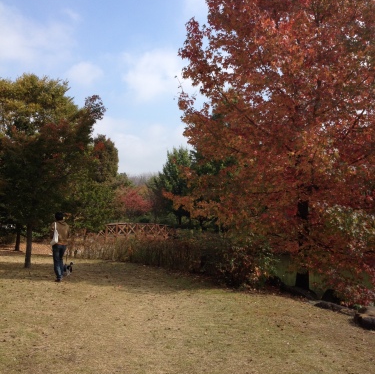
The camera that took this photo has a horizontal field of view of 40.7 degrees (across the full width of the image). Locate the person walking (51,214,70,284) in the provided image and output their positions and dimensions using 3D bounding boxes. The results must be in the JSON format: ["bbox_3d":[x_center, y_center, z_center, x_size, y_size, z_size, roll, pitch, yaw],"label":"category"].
[{"bbox_3d":[-2.990,1.412,11.900,0.470,1.650,0.420,0,-3,8],"label":"person walking"}]

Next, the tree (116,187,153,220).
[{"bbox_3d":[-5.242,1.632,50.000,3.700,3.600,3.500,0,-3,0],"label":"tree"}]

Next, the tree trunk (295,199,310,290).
[{"bbox_3d":[2.502,1.251,11.000,0.310,1.970,0.310,0,-3,0],"label":"tree trunk"}]

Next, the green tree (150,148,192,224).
[{"bbox_3d":[-1.092,-0.045,46.000,4.800,7.200,4.800,0,-3,0],"label":"green tree"}]

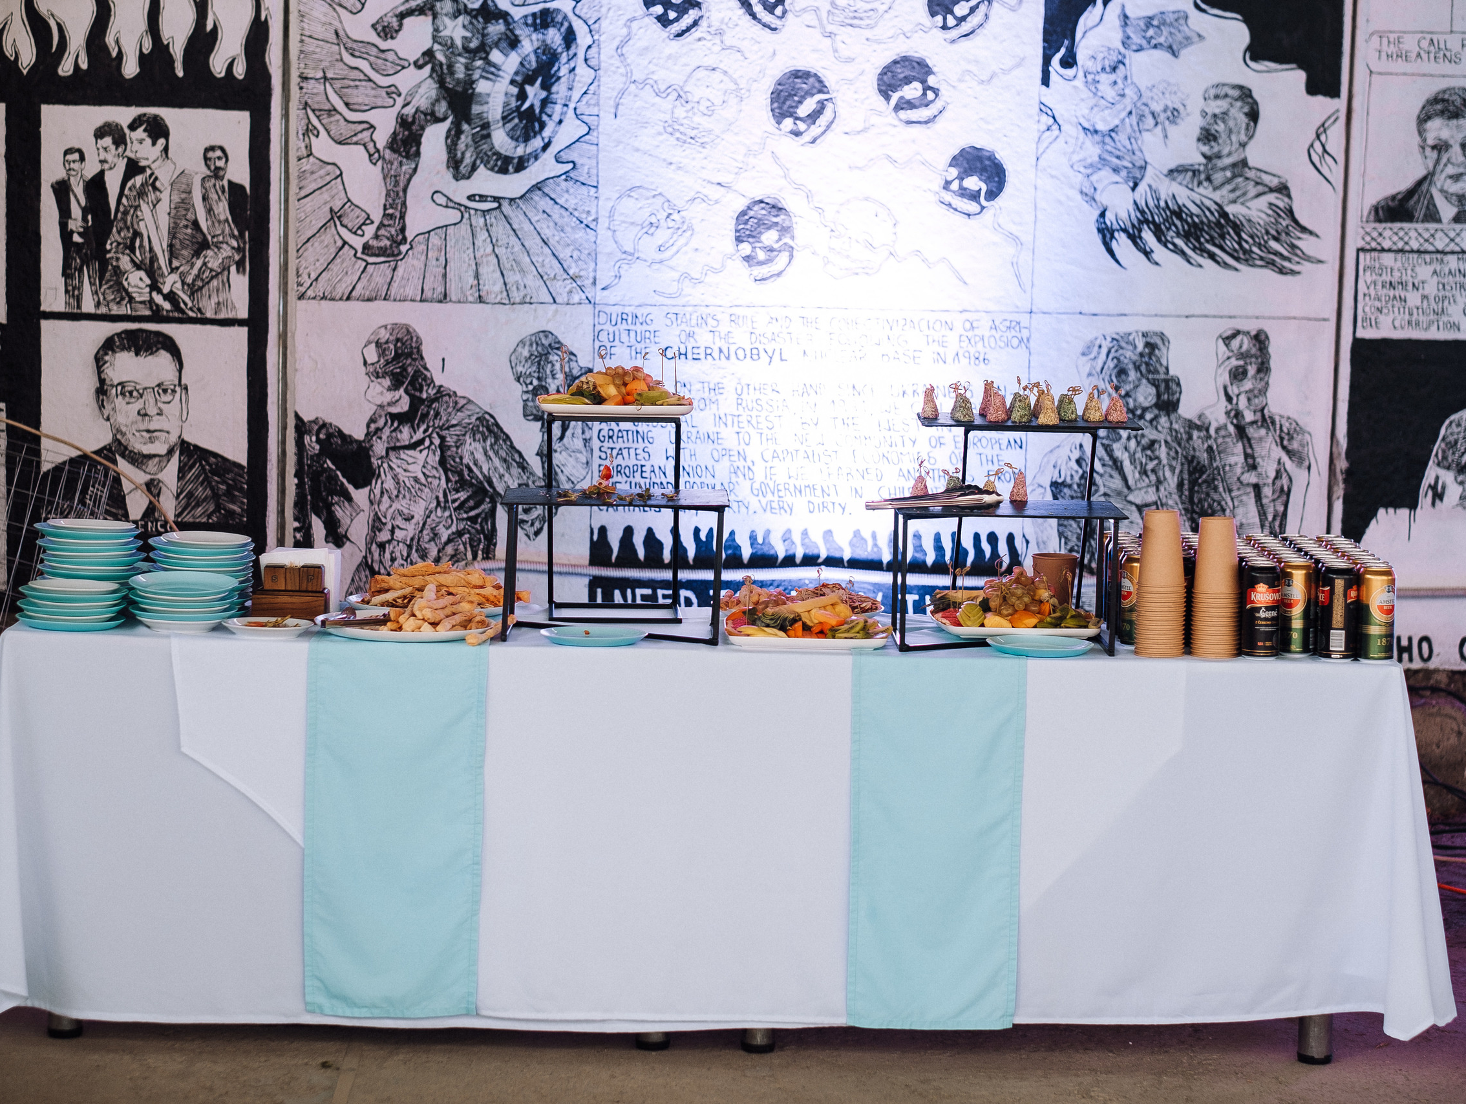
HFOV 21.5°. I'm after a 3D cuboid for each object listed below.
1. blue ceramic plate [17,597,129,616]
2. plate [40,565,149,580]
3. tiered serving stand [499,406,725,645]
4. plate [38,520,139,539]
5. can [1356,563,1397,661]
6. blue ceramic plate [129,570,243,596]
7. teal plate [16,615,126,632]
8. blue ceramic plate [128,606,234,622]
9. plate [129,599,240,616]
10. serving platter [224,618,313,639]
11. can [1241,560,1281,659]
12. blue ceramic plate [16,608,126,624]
[{"bbox_3d":[-1.154,0.100,6.743,0.190,0.022,0.190,1,6,0],"label":"blue ceramic plate"},{"bbox_3d":[-1.159,0.038,6.990,0.192,0.024,0.192,1,6,0],"label":"plate"},{"bbox_3d":[-0.208,-0.053,6.987,0.403,0.380,0.580,1,6,0],"label":"tiered serving stand"},{"bbox_3d":[-1.158,-0.032,6.926,0.190,0.022,0.190,1,6,0],"label":"plate"},{"bbox_3d":[1.119,0.105,6.708,0.066,0.168,0.066,1,6,0],"label":"can"},{"bbox_3d":[-0.961,0.064,6.759,0.190,0.023,0.190,1,9,0],"label":"blue ceramic plate"},{"bbox_3d":[-1.168,0.124,6.817,0.192,0.019,0.192,1,6,0],"label":"teal plate"},{"bbox_3d":[-0.970,0.111,6.820,0.192,0.024,0.192,1,6,0],"label":"blue ceramic plate"},{"bbox_3d":[-0.962,0.110,6.763,0.190,0.022,0.190,1,6,0],"label":"plate"},{"bbox_3d":[-0.811,0.135,6.747,0.163,0.025,0.163,1,6,0],"label":"serving platter"},{"bbox_3d":[0.919,0.101,6.707,0.066,0.168,0.066,1,6,0],"label":"can"},{"bbox_3d":[-1.169,0.115,6.816,0.192,0.024,0.192,1,6,0],"label":"blue ceramic plate"}]

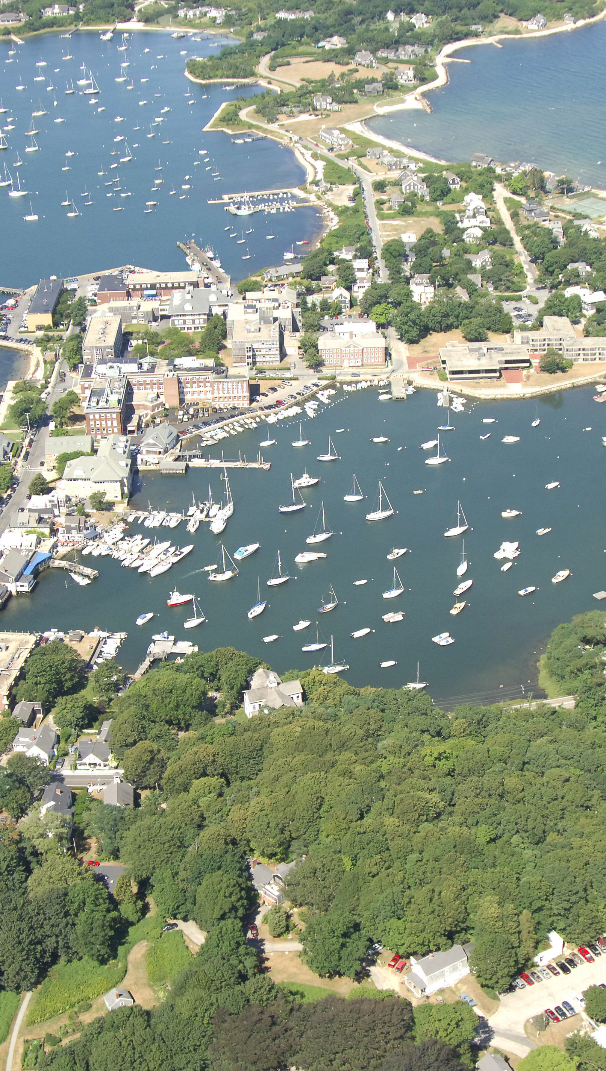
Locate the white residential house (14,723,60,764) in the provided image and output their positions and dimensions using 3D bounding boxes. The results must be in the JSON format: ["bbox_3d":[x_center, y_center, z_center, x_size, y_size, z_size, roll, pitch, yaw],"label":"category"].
[{"bbox_3d":[-93.620,72.720,559.560,13.160,7.930,12.990,1,27,7],"label":"white residential house"}]

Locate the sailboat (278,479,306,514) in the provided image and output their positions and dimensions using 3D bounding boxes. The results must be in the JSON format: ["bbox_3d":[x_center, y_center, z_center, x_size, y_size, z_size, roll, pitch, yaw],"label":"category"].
[{"bbox_3d":[-5.320,-19.720,724.960,12.200,17.300,3.600,-12,28,-18],"label":"sailboat"}]

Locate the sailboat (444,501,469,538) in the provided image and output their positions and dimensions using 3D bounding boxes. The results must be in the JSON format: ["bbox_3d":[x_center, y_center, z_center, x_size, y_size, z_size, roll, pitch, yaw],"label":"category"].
[{"bbox_3d":[67.080,-7.490,701.590,12.210,15.300,3.810,-16,31,-23],"label":"sailboat"}]

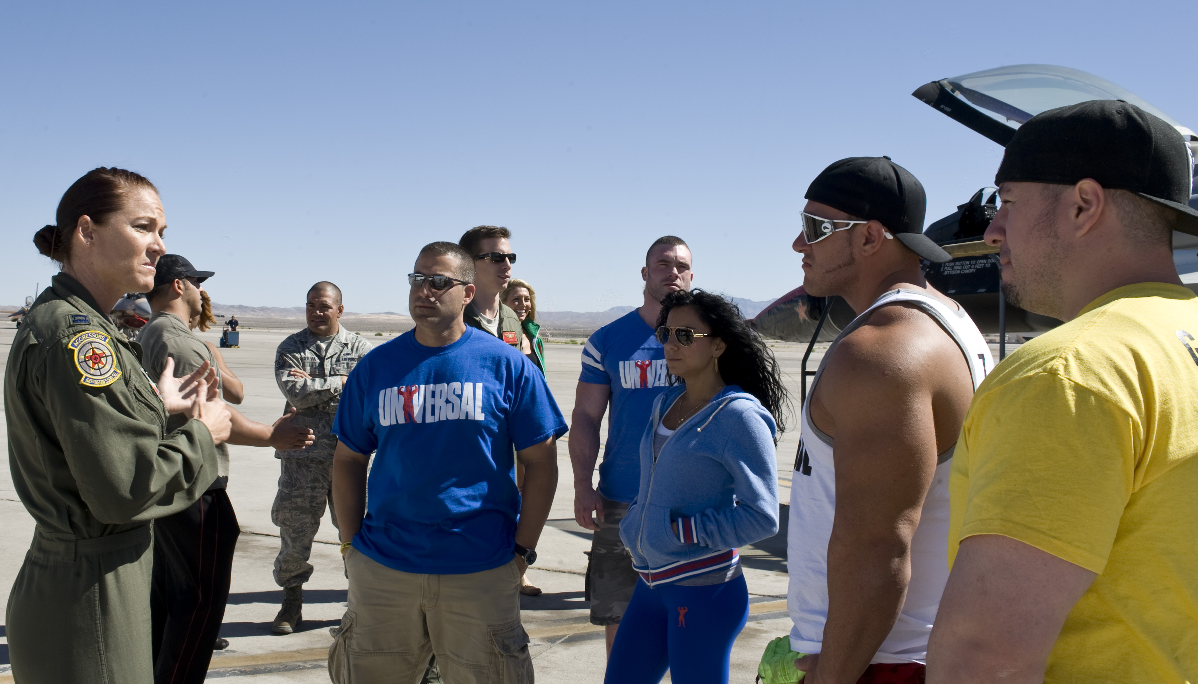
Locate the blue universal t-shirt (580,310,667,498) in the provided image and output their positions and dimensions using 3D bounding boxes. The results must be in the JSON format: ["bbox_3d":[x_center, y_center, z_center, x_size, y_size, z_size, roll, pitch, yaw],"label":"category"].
[{"bbox_3d":[0.217,0.230,3.440,0.580,0.710,0.320,0,1,-2],"label":"blue universal t-shirt"}]

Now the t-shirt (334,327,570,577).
[{"bbox_3d":[-0.415,0.292,2.600,0.640,0.680,0.330,0,1,17],"label":"t-shirt"}]

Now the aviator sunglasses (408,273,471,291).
[{"bbox_3d":[-0.433,-0.168,2.550,0.142,0.045,0.135,3,-1,26],"label":"aviator sunglasses"}]

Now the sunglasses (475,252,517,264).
[{"bbox_3d":[-0.405,-0.313,3.470,0.145,0.042,0.140,1,1,34],"label":"sunglasses"}]

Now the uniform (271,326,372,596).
[{"bbox_3d":[-1.335,0.561,4.530,0.520,1.280,0.380,0,1,-7],"label":"uniform"}]

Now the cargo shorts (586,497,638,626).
[{"bbox_3d":[0.176,0.785,3.440,0.450,0.520,0.330,0,1,0],"label":"cargo shorts"}]

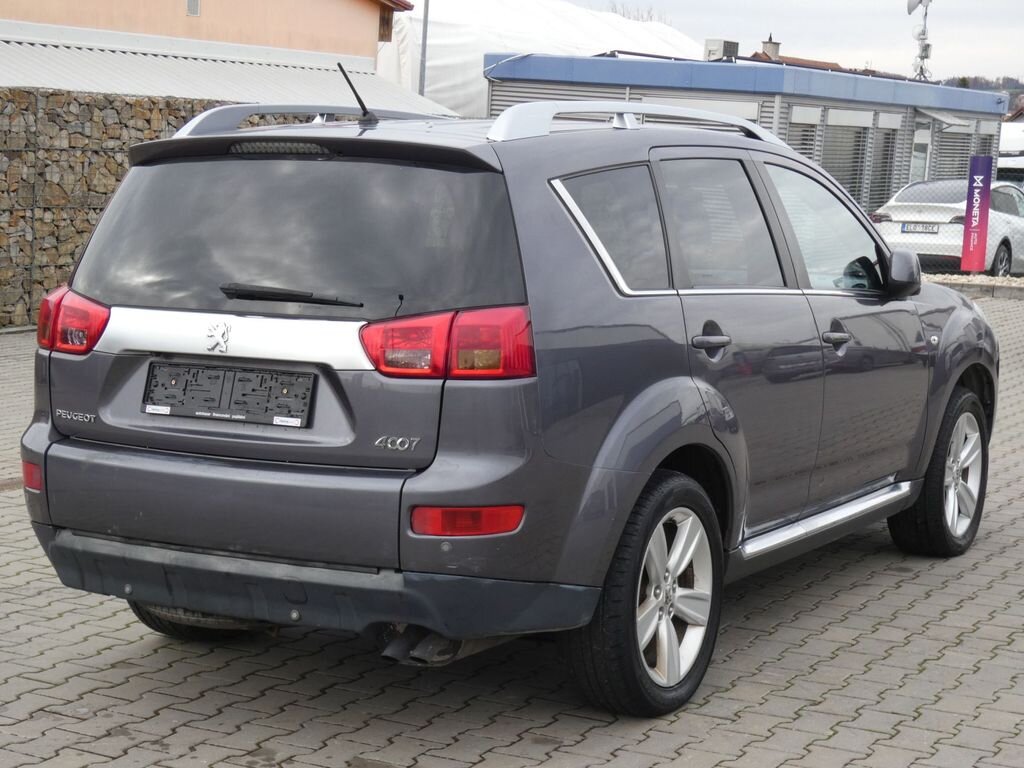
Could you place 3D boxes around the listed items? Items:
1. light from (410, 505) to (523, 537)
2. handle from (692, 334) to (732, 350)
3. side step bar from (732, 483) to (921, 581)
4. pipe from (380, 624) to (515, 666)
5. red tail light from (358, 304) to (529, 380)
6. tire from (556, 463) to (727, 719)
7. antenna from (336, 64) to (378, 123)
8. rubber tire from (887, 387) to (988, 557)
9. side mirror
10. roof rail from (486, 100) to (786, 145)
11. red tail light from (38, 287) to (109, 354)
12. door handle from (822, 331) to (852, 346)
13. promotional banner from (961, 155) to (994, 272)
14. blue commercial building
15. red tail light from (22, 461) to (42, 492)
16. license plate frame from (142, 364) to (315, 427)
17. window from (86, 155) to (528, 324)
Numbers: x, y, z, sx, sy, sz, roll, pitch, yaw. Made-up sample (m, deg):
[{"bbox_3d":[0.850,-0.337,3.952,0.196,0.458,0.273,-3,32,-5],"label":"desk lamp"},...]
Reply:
[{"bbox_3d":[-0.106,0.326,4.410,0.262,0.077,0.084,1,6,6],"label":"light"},{"bbox_3d":[0.561,-0.117,5.223,0.050,0.040,0.205,4,7,30],"label":"handle"},{"bbox_3d":[1.019,0.463,6.108,0.095,0.107,1.690,4,7,30],"label":"side step bar"},{"bbox_3d":[-0.166,0.638,4.670,0.220,0.115,0.330,4,7,30],"label":"pipe"},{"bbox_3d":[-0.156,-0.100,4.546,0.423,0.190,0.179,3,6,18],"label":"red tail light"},{"bbox_3d":[0.359,0.571,5.103,0.230,0.700,0.700,4,7,30],"label":"tire"},{"bbox_3d":[-0.421,-0.797,5.125,0.042,0.163,0.193,4,7,30],"label":"antenna"},{"bbox_3d":[1.705,0.336,7.475,0.225,0.700,0.700,4,7,30],"label":"rubber tire"},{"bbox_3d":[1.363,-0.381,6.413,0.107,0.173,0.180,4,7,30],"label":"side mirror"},{"bbox_3d":[0.452,-0.768,5.588,0.080,0.143,1.990,4,7,30],"label":"roof rail"},{"bbox_3d":[-1.214,-0.176,5.051,0.102,0.174,0.428,-5,8,-43],"label":"red tail light"},{"bbox_3d":[1.041,-0.150,5.995,0.043,0.044,0.240,4,7,30],"label":"door handle"},{"bbox_3d":[5.819,-2.119,23.300,0.281,1.432,0.080,7,8,13],"label":"promotional banner"},{"bbox_3d":[4.705,-3.836,33.518,4.932,3.200,12.706,8,9,28],"label":"blue commercial building"},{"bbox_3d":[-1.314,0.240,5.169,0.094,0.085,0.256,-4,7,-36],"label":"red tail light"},{"bbox_3d":[-0.718,0.024,4.711,0.528,0.133,0.022,4,-8,30],"label":"license plate frame"},{"bbox_3d":[-0.617,-0.365,4.902,1.460,0.487,0.157,4,-23,30],"label":"window"}]

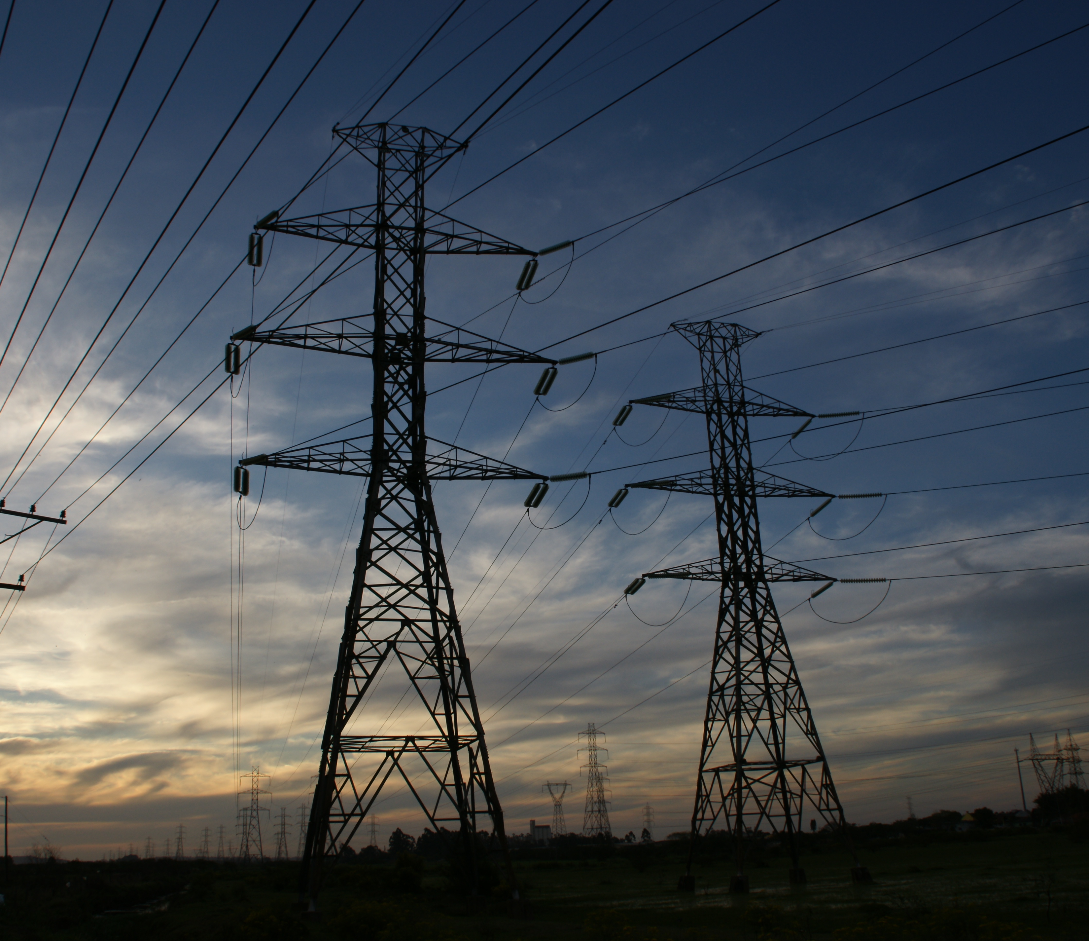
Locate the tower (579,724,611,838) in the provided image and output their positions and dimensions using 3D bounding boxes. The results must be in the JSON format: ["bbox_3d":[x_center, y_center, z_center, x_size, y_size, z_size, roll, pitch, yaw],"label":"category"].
[{"bbox_3d":[17.055,104.264,351.974,11.300,39.281,7.000,7,-21,-26],"label":"tower"}]

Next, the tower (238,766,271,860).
[{"bbox_3d":[-92.841,110.356,340.317,10.600,29.210,5.200,3,-20,-15],"label":"tower"}]

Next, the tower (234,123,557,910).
[{"bbox_3d":[-5.946,0.085,43.677,14.008,33.122,7.107,3,-20,-15],"label":"tower"}]

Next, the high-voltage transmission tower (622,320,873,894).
[{"bbox_3d":[11.804,6.735,62.720,14.008,33.654,7.622,3,-20,-15],"label":"high-voltage transmission tower"}]

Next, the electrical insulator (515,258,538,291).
[{"bbox_3d":[-0.800,-9.258,50.146,0.550,0.280,2.300,4,-30,-19],"label":"electrical insulator"}]

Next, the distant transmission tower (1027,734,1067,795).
[{"bbox_3d":[152.755,93.026,319.428,15.500,26.582,5.500,10,-23,-32],"label":"distant transmission tower"}]

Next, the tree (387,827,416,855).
[{"bbox_3d":[-40.618,105.317,299.909,7.700,7.969,7.200,0,-19,-7],"label":"tree"}]

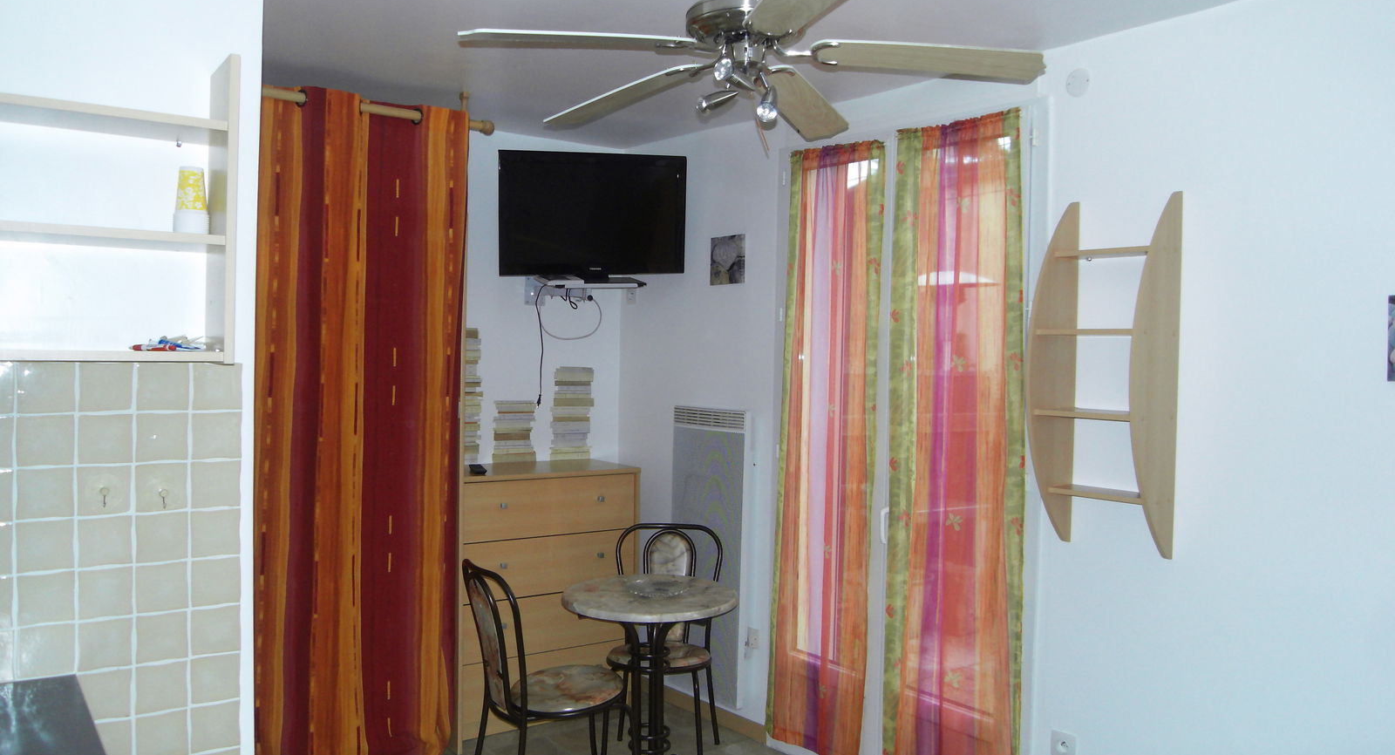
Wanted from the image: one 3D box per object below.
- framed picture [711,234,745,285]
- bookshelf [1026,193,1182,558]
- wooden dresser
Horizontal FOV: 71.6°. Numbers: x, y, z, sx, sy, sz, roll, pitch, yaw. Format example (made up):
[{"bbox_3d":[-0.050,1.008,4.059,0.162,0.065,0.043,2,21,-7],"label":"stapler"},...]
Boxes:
[{"bbox_3d":[0.121,-0.478,3.949,0.018,0.198,0.207,0,2,-40],"label":"framed picture"},{"bbox_3d":[1.091,-0.008,2.632,0.251,0.990,0.309,0,2,-40],"label":"bookshelf"},{"bbox_3d":[-0.712,0.895,4.127,0.810,1.028,0.441,0,2,-33],"label":"wooden dresser"}]

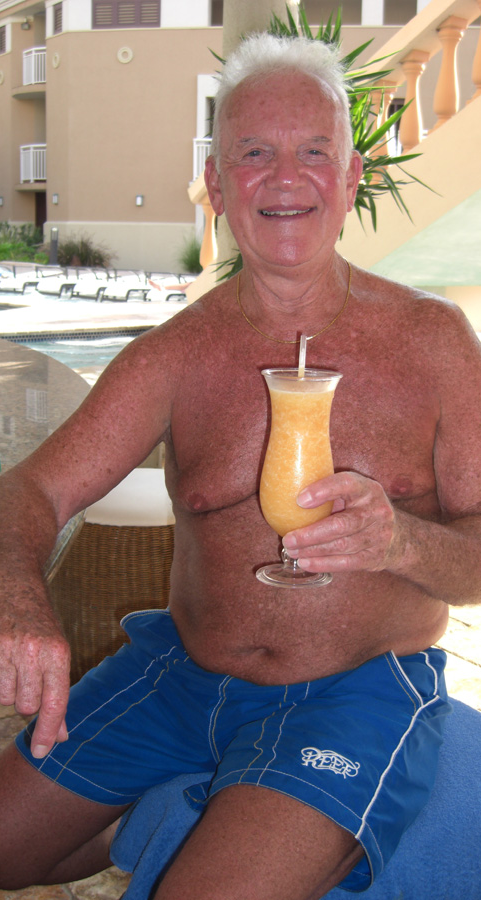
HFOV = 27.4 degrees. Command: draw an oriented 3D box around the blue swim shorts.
[{"bbox_3d":[-0.004,0.374,1.290,0.470,0.260,0.420,5,12,21],"label":"blue swim shorts"}]

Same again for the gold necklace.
[{"bbox_3d":[0.065,-0.182,1.205,0.143,0.100,0.140,2,11,4],"label":"gold necklace"}]

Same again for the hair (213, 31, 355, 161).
[{"bbox_3d":[0.048,-0.412,1.190,0.170,0.170,0.190,1,11,2],"label":"hair"}]

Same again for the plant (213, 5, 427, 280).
[{"bbox_3d":[0.395,-1.526,5.000,1.050,1.400,1.000,1,11,0],"label":"plant"}]

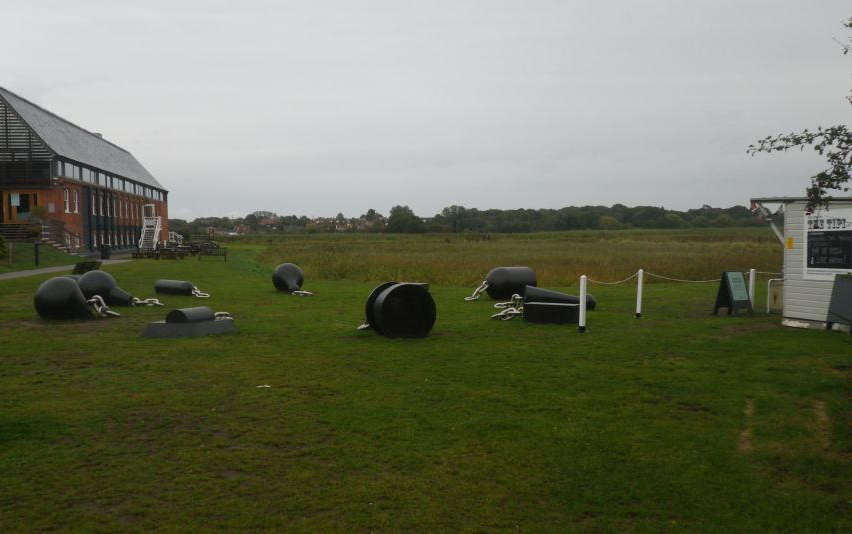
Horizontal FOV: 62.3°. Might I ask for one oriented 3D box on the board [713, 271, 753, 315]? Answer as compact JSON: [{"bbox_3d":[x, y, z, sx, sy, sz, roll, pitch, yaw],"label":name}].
[{"bbox_3d":[6.344,0.552,14.550,0.530,0.900,0.520,-2,4,-29],"label":"board"}]

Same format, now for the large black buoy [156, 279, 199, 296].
[{"bbox_3d":[-6.893,0.572,19.319,1.120,0.390,0.390,2,3,28],"label":"large black buoy"}]

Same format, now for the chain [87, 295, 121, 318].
[{"bbox_3d":[-6.246,0.790,13.700,0.680,0.430,0.320,-2,3,-23],"label":"chain"}]

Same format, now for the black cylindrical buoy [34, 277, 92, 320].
[{"bbox_3d":[-6.960,0.604,13.483,1.120,0.840,0.850,2,3,31],"label":"black cylindrical buoy"}]

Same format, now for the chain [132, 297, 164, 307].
[{"bbox_3d":[-6.150,0.812,15.600,0.720,0.190,0.260,-2,3,-27],"label":"chain"}]

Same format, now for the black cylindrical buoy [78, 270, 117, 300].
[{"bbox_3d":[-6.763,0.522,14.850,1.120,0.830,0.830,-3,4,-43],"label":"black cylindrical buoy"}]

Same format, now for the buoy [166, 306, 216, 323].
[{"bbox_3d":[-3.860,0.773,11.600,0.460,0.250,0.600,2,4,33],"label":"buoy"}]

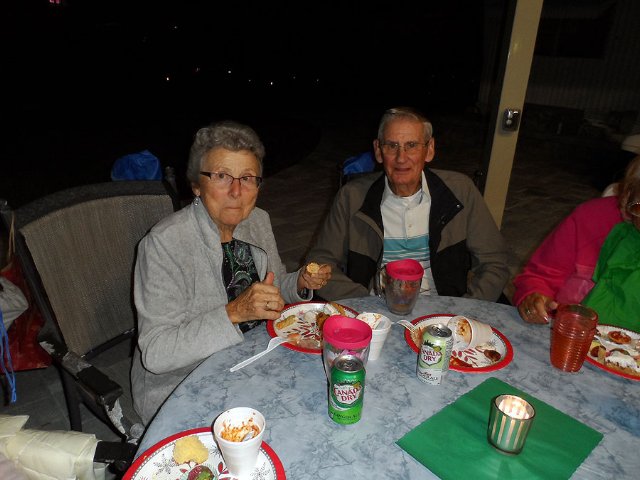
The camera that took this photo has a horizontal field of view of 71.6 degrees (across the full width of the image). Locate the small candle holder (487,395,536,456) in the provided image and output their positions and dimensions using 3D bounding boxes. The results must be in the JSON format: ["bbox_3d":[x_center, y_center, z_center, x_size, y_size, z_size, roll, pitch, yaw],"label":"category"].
[{"bbox_3d":[0.343,0.336,0.803,0.068,0.085,0.068,3,20,0],"label":"small candle holder"}]

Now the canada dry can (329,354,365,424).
[{"bbox_3d":[0.052,0.287,0.846,0.066,0.122,0.066,2,20,-1],"label":"canada dry can"}]

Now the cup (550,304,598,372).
[{"bbox_3d":[0.589,0.232,1.037,0.081,0.142,0.081,2,20,-1],"label":"cup"}]

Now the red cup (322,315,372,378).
[{"bbox_3d":[0.056,0.244,0.945,0.104,0.135,0.104,2,20,-1],"label":"red cup"}]

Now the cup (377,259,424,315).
[{"bbox_3d":[0.221,0.137,1.254,0.130,0.136,0.105,3,20,0],"label":"cup"}]

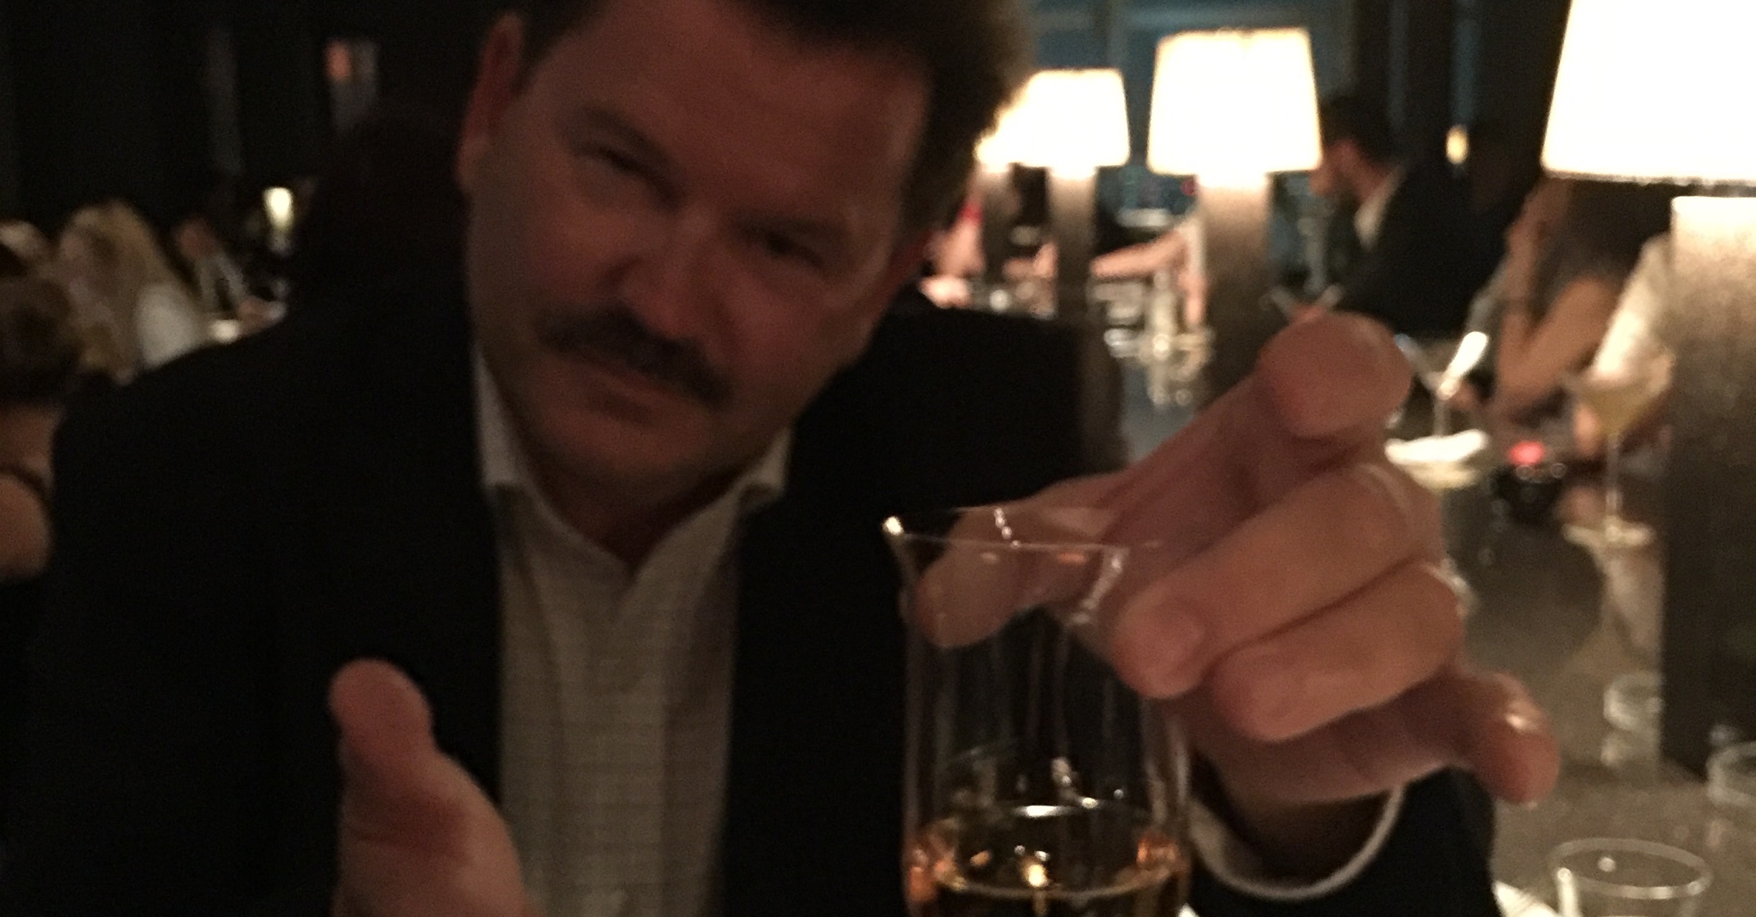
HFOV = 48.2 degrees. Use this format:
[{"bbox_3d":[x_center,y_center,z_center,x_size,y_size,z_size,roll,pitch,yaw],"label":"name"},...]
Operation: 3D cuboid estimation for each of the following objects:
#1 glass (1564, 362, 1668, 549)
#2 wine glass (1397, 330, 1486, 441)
[{"bbox_3d":[0.797,-0.002,2.127,0.113,0.180,0.113,-1,9,0],"label":"glass"},{"bbox_3d":[0.736,-0.066,2.555,0.116,0.175,0.116,-1,9,0],"label":"wine glass"}]

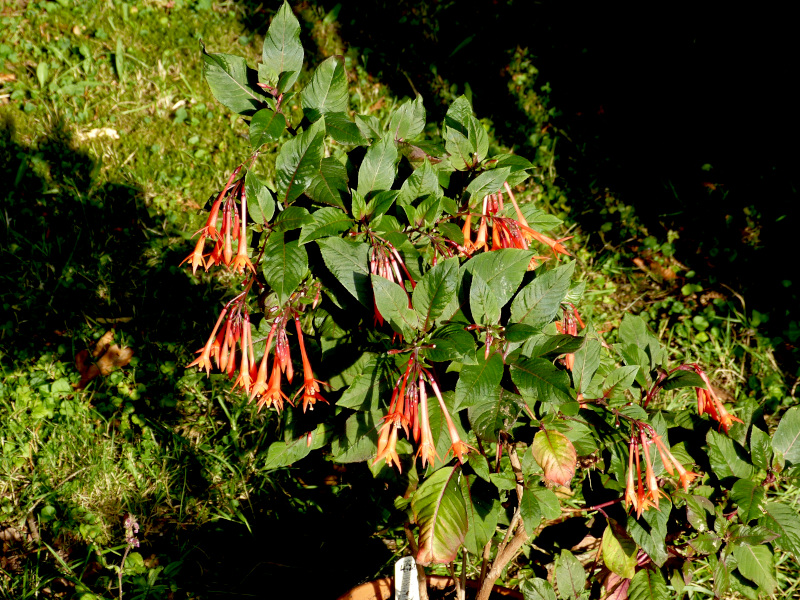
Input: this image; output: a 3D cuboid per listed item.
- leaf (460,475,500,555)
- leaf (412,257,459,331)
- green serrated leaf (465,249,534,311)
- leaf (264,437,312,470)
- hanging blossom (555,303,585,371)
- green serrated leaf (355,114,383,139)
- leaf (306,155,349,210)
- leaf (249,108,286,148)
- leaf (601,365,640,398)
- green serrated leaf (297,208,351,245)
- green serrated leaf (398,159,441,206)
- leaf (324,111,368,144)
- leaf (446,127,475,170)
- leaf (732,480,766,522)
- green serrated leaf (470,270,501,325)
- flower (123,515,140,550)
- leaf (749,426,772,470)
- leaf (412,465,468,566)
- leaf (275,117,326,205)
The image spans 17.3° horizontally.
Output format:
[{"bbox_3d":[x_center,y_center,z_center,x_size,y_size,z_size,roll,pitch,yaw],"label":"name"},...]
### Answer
[{"bbox_3d":[0.065,0.174,2.140,0.034,0.016,0.069,-6,73,-8],"label":"leaf"},{"bbox_3d":[0.028,-0.005,2.060,0.033,0.016,0.065,19,74,15],"label":"leaf"},{"bbox_3d":[0.072,-0.013,1.924,0.076,0.012,0.038,-39,72,-15],"label":"green serrated leaf"},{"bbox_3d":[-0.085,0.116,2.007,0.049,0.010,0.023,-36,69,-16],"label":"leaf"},{"bbox_3d":[0.138,0.033,2.130,0.035,0.060,0.032,0,33,0],"label":"hanging blossom"},{"bbox_3d":[-0.025,-0.138,2.100,0.031,0.016,0.016,41,76,20],"label":"green serrated leaf"},{"bbox_3d":[-0.055,-0.091,2.020,0.036,0.010,0.056,-26,70,-14],"label":"leaf"},{"bbox_3d":[-0.105,-0.135,2.080,0.026,0.016,0.037,20,69,21],"label":"leaf"},{"bbox_3d":[0.179,0.066,2.130,0.043,0.008,0.023,-40,68,-17],"label":"leaf"},{"bbox_3d":[-0.053,-0.049,1.914,0.043,0.011,0.023,-24,60,-8],"label":"green serrated leaf"},{"bbox_3d":[0.015,-0.084,1.924,0.031,0.010,0.048,4,57,10],"label":"green serrated leaf"},{"bbox_3d":[-0.043,-0.131,2.020,0.045,0.008,0.028,30,58,9],"label":"leaf"},{"bbox_3d":[0.047,-0.120,2.080,0.021,0.016,0.042,-27,69,-4],"label":"leaf"},{"bbox_3d":[0.291,0.167,2.200,0.030,0.016,0.038,11,63,-1],"label":"leaf"},{"bbox_3d":[0.059,-0.002,1.903,0.022,0.009,0.043,-9,70,-4],"label":"green serrated leaf"},{"bbox_3d":[-0.237,0.205,2.330,0.015,0.028,0.015,0,28,0],"label":"flower"},{"bbox_3d":[0.295,0.120,2.150,0.019,0.038,0.008,-16,-11,-7],"label":"leaf"},{"bbox_3d":[0.032,0.162,1.986,0.040,0.075,0.018,12,-4,10],"label":"leaf"},{"bbox_3d":[-0.073,-0.104,1.980,0.035,0.013,0.074,20,78,12],"label":"leaf"}]

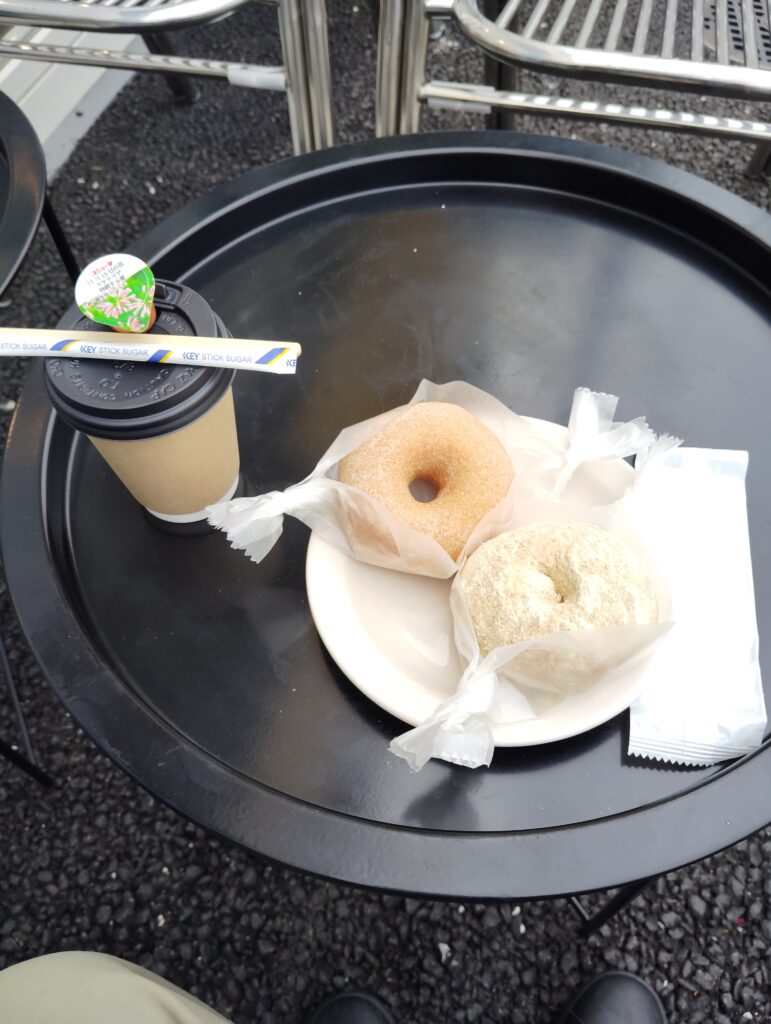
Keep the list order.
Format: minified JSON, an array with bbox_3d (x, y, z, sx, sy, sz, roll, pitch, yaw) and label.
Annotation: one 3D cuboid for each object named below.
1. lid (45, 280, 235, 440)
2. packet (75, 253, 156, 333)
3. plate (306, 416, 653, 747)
[{"bbox_3d":[-0.109,-0.069,0.365,0.083,0.017,0.083,-2,56,3],"label":"lid"},{"bbox_3d":[-0.111,-0.088,0.354,0.034,0.021,0.038,-34,84,-7],"label":"packet"},{"bbox_3d":[0.052,0.027,0.390,0.175,0.020,0.175,-2,56,3],"label":"plate"}]

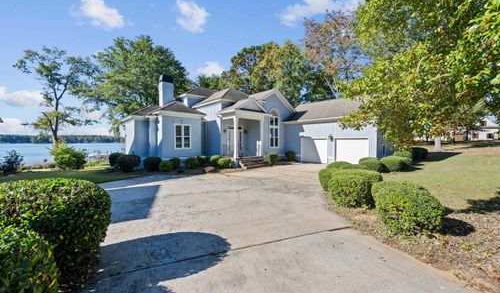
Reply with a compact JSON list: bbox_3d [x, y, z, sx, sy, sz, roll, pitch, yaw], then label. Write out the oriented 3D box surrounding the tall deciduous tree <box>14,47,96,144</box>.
[{"bbox_3d":[-24.012,-4.920,24.000,7.800,14.800,7.800,1,2,45],"label":"tall deciduous tree"}]

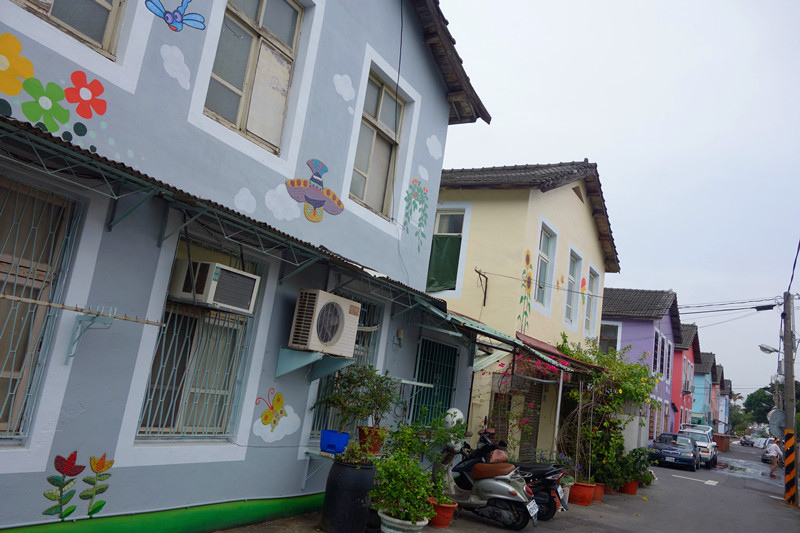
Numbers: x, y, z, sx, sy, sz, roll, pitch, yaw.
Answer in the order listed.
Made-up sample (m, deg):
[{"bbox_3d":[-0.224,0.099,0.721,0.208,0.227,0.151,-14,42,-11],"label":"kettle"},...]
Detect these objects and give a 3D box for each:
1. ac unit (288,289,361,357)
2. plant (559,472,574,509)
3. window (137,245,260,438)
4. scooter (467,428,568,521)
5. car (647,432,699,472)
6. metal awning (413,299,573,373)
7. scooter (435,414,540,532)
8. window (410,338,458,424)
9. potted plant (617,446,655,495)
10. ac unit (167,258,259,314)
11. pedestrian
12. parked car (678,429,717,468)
[{"bbox_3d":[-0.796,0.636,6.851,0.280,0.610,0.800,1,-13,31],"label":"ac unit"},{"bbox_3d":[2.897,3.881,10.838,0.280,0.540,0.280,1,-13,31],"label":"plant"},{"bbox_3d":[-1.883,0.722,6.019,0.130,1.780,1.220,1,-13,31],"label":"window"},{"bbox_3d":[1.690,3.170,9.584,1.820,1.150,0.700,1,-13,31],"label":"scooter"},{"bbox_3d":[11.417,7.542,25.603,1.690,1.360,4.300,1,-13,31],"label":"car"},{"bbox_3d":[1.924,1.435,11.720,0.950,0.400,6.100,1,-13,31],"label":"metal awning"},{"bbox_3d":[1.153,2.861,8.500,1.730,1.140,0.660,-3,-16,43],"label":"scooter"},{"bbox_3d":[0.571,1.913,10.110,0.100,1.320,1.400,1,-13,31],"label":"window"},{"bbox_3d":[5.312,4.627,14.058,0.720,1.000,0.720,1,-13,31],"label":"potted plant"},{"bbox_3d":[-1.732,0.205,5.727,0.600,0.354,0.549,1,-13,31],"label":"ac unit"},{"bbox_3d":[17.347,8.909,28.724,0.580,1.640,0.500,1,-13,31],"label":"pedestrian"},{"bbox_3d":[13.766,8.533,29.374,1.680,1.460,4.300,1,-13,31],"label":"parked car"}]

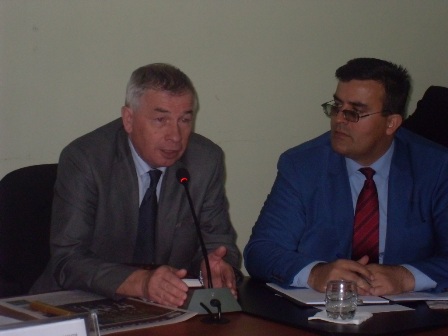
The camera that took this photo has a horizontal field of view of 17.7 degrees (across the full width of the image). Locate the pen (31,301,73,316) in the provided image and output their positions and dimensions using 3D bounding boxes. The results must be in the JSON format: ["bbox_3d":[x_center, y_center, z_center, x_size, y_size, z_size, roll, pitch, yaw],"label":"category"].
[{"bbox_3d":[-0.371,0.313,3.138,0.143,0.013,0.013,7,11,39],"label":"pen"}]

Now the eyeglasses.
[{"bbox_3d":[0.331,-0.143,3.491,0.140,0.040,0.138,-12,21,-37],"label":"eyeglasses"}]

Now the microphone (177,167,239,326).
[{"bbox_3d":[-0.051,0.162,3.216,0.129,0.288,0.220,-2,9,-15],"label":"microphone"}]

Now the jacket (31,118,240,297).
[{"bbox_3d":[-0.212,0.159,3.542,0.510,0.537,0.460,-3,9,-18],"label":"jacket"}]

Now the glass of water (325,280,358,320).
[{"bbox_3d":[0.255,0.283,3.114,0.068,0.077,0.068,0,8,0],"label":"glass of water"}]

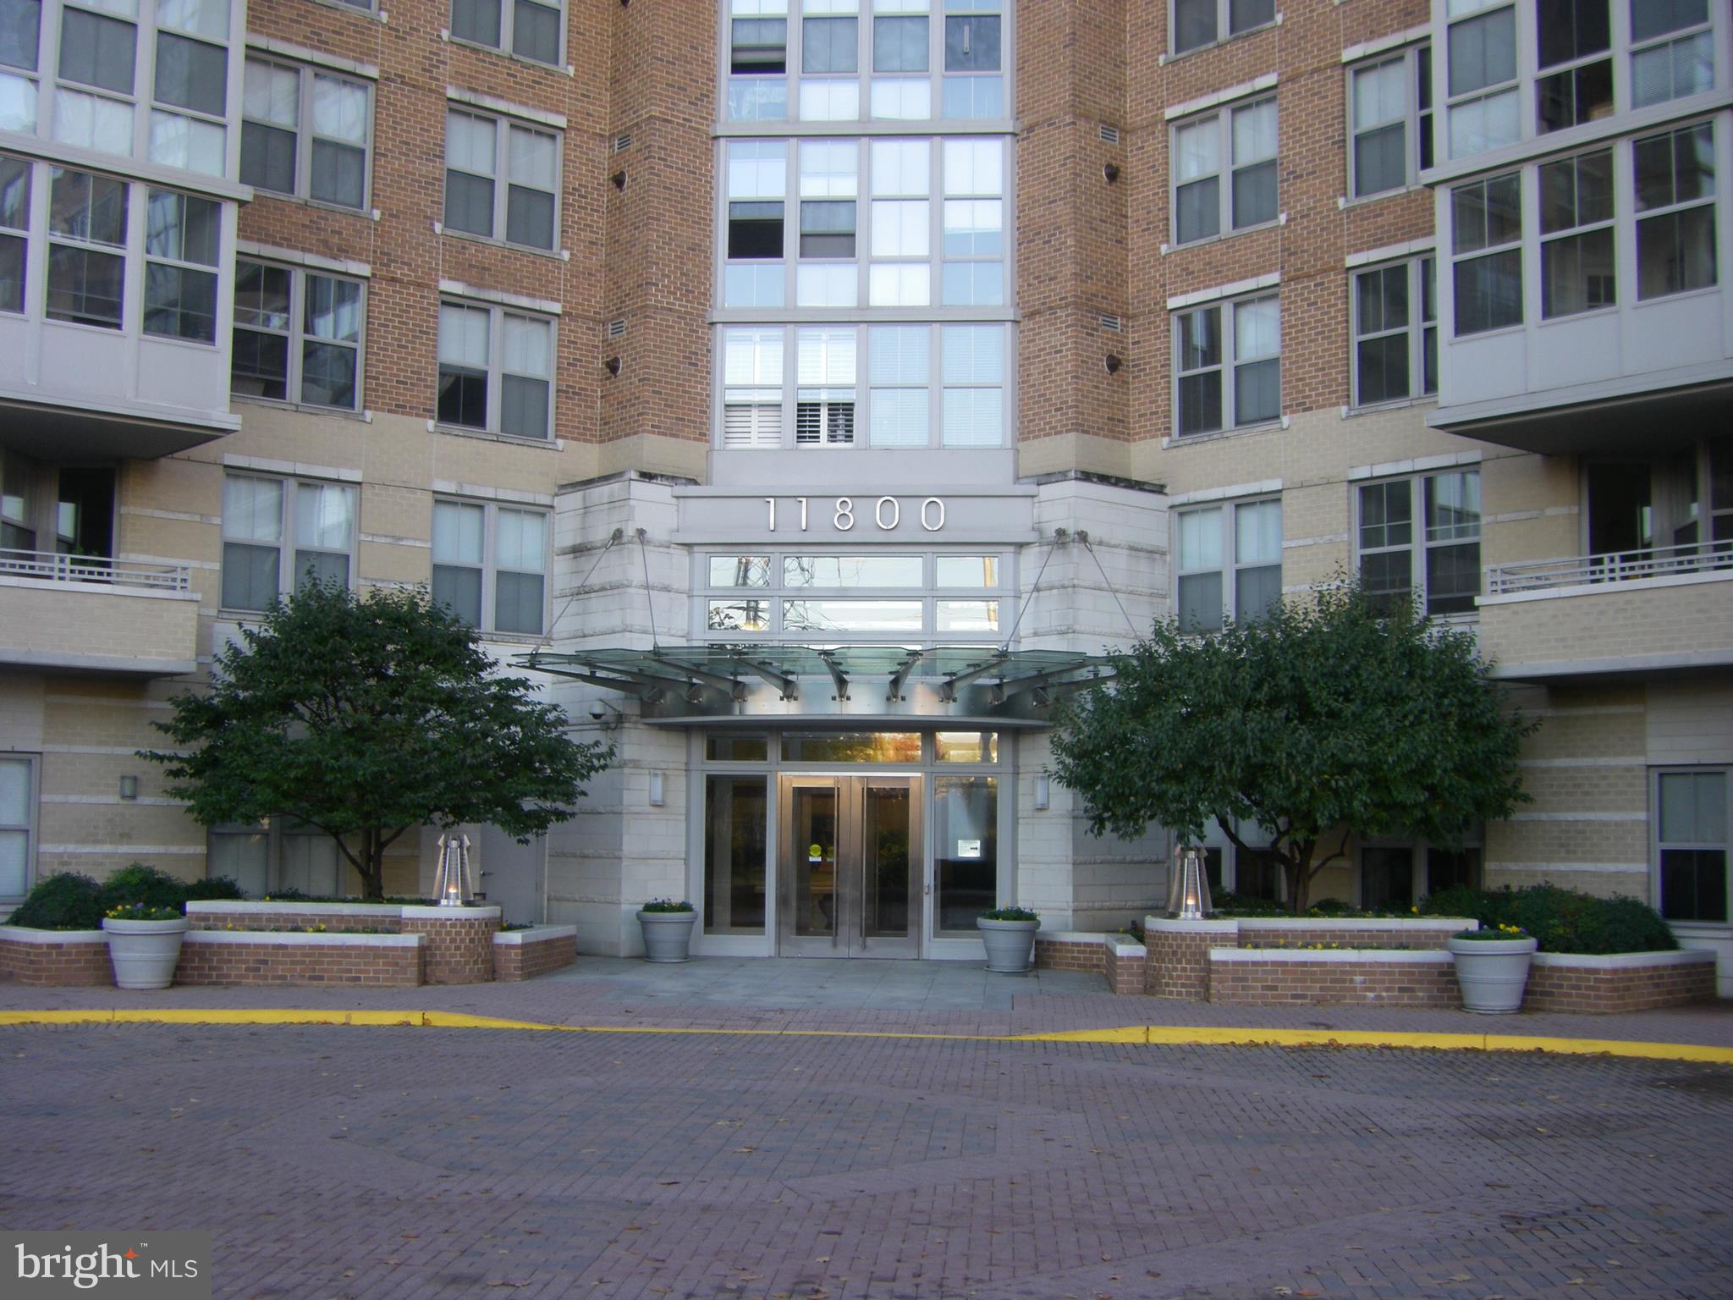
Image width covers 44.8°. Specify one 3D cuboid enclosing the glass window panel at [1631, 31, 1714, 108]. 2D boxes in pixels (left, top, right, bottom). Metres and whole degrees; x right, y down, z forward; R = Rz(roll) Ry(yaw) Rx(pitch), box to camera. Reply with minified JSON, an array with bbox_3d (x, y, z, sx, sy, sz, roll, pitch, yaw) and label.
[{"bbox_3d":[8.172,-5.873,21.311,0.050,0.610,0.890,5,-7,-41],"label":"glass window panel"}]

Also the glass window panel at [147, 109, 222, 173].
[{"bbox_3d":[-7.691,-5.748,23.833,0.892,0.564,0.060,5,-7,-41],"label":"glass window panel"}]

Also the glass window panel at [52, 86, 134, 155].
[{"bbox_3d":[-8.523,-5.831,23.159,0.895,0.605,0.050,5,-7,-41],"label":"glass window panel"}]

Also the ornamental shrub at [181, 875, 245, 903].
[{"bbox_3d":[-7.795,2.964,24.844,0.850,0.600,0.750,0,-5,4],"label":"ornamental shrub"}]

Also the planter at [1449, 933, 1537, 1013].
[{"bbox_3d":[6.106,3.171,20.569,0.830,0.720,0.830,0,-5,4],"label":"planter"}]

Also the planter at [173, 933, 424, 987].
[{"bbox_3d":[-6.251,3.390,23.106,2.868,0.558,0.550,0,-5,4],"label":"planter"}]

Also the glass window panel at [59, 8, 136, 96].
[{"bbox_3d":[-8.473,-6.603,23.215,0.833,0.817,0.060,5,-7,-41],"label":"glass window panel"}]

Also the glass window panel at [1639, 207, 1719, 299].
[{"bbox_3d":[8.321,-4.069,21.562,0.060,0.820,0.837,5,-7,-41],"label":"glass window panel"}]

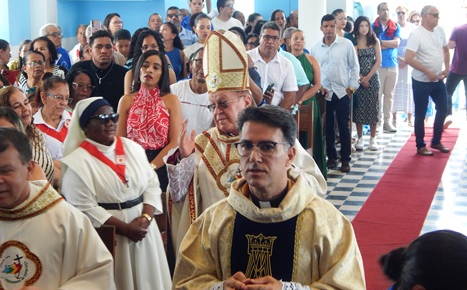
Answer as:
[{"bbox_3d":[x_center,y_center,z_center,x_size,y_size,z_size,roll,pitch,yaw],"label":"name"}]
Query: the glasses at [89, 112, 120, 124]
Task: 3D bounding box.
[{"bbox_3d":[-0.647,-0.133,4.850,0.145,0.050,0.145,7,13,39],"label":"glasses"}]

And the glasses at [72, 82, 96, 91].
[{"bbox_3d":[-1.046,-0.411,7.100,0.140,0.045,0.140,9,4,-30],"label":"glasses"}]

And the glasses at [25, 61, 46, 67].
[{"bbox_3d":[-1.566,-0.645,8.000,0.140,0.040,0.140,-9,13,-38],"label":"glasses"}]

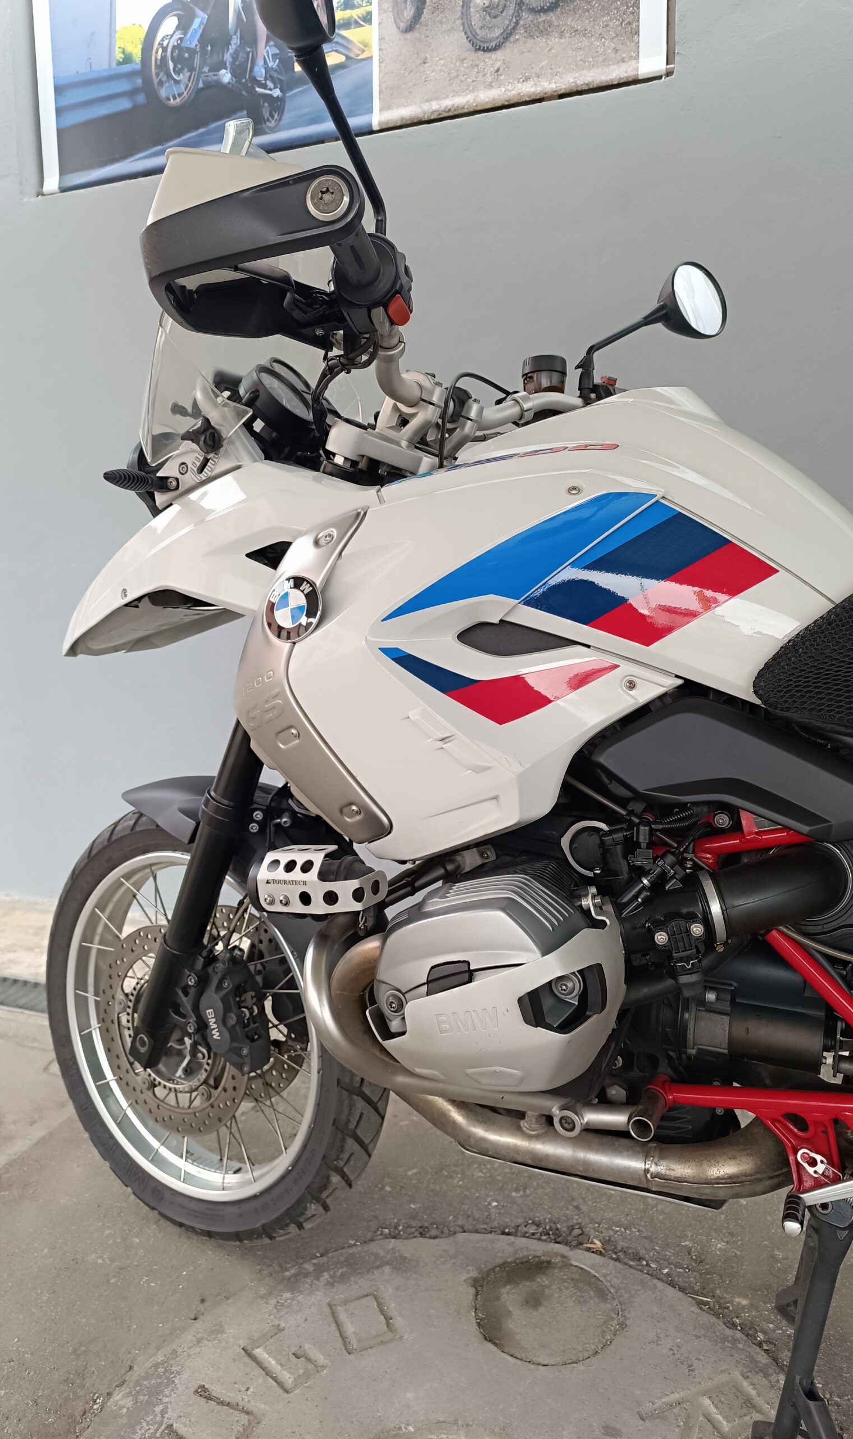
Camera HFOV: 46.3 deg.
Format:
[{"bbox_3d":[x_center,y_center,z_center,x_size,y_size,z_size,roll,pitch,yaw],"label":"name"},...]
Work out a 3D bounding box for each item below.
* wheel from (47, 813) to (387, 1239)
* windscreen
[{"bbox_3d":[-0.335,0.444,1.488,0.650,0.650,0.115,3,5,32],"label":"wheel"},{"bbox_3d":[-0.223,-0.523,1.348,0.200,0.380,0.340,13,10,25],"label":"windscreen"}]

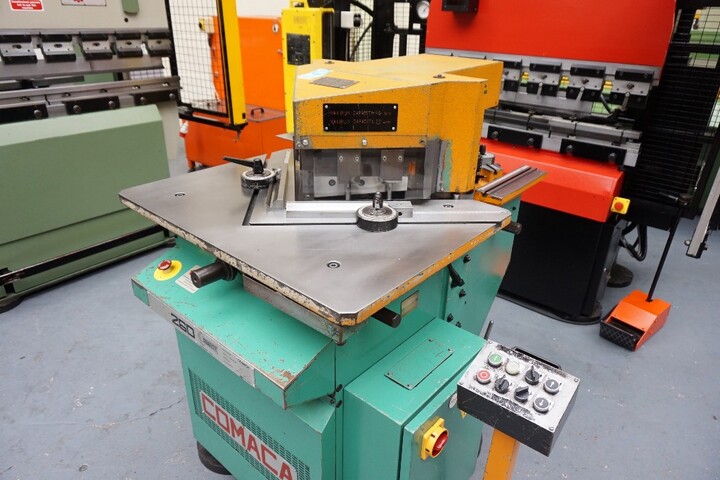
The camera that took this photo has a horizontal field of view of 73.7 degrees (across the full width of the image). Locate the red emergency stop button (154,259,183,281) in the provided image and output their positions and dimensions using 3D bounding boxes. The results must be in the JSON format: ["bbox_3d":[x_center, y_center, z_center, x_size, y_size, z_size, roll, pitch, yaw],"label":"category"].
[{"bbox_3d":[-0.513,0.068,1.265,0.078,0.031,0.078,21,48,37],"label":"red emergency stop button"}]

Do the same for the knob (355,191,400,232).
[{"bbox_3d":[0.041,-0.076,1.128,0.098,0.080,0.098,1,25,0],"label":"knob"}]

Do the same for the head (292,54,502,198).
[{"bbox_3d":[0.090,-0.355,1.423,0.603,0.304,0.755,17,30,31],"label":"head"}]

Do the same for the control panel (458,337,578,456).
[{"bbox_3d":[0.324,0.307,0.985,0.196,0.096,0.153,20,45,35],"label":"control panel"}]

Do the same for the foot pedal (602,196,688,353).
[{"bbox_3d":[1.397,0.142,2.305,0.341,0.701,0.175,-18,31,-35],"label":"foot pedal"}]

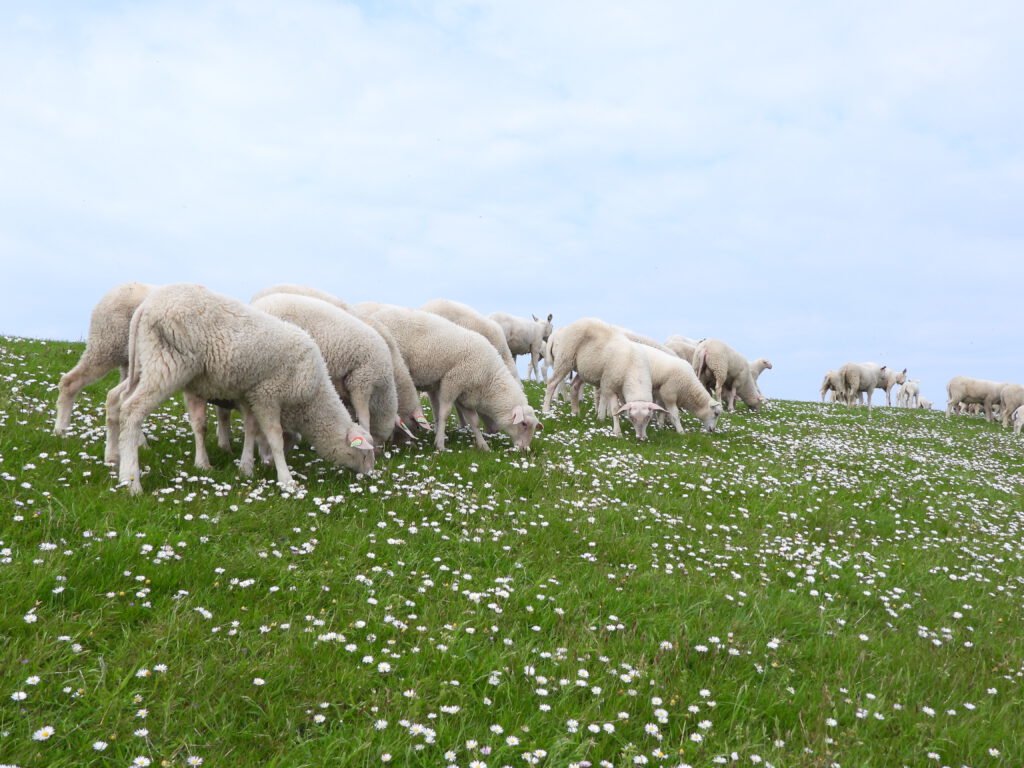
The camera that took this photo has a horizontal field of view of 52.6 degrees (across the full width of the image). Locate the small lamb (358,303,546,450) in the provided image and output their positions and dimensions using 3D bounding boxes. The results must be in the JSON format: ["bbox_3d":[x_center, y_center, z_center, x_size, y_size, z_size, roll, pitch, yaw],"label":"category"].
[{"bbox_3d":[-0.299,-0.036,4.659,0.811,0.634,0.281,0,-2,33],"label":"small lamb"}]

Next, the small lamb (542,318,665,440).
[{"bbox_3d":[0.502,-0.047,5.876,0.291,0.655,0.811,2,-2,-38],"label":"small lamb"}]

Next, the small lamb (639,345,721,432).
[{"bbox_3d":[0.919,-0.010,6.448,0.801,0.603,0.281,0,-2,33],"label":"small lamb"}]

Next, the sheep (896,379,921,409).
[{"bbox_3d":[6.571,0.166,17.160,0.208,0.478,0.624,0,-2,38],"label":"sheep"}]

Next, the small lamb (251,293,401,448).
[{"bbox_3d":[-0.727,-0.052,3.952,0.281,0.614,0.811,2,-2,-42],"label":"small lamb"}]

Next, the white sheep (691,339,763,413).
[{"bbox_3d":[1.861,-0.062,8.944,0.811,0.624,0.291,2,-2,-43],"label":"white sheep"}]

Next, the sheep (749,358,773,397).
[{"bbox_3d":[3.445,-0.088,15.080,0.707,0.572,0.208,1,-2,-15],"label":"sheep"}]

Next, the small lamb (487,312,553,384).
[{"bbox_3d":[0.072,-0.385,11.440,1.009,0.780,0.343,2,-2,-42],"label":"small lamb"}]

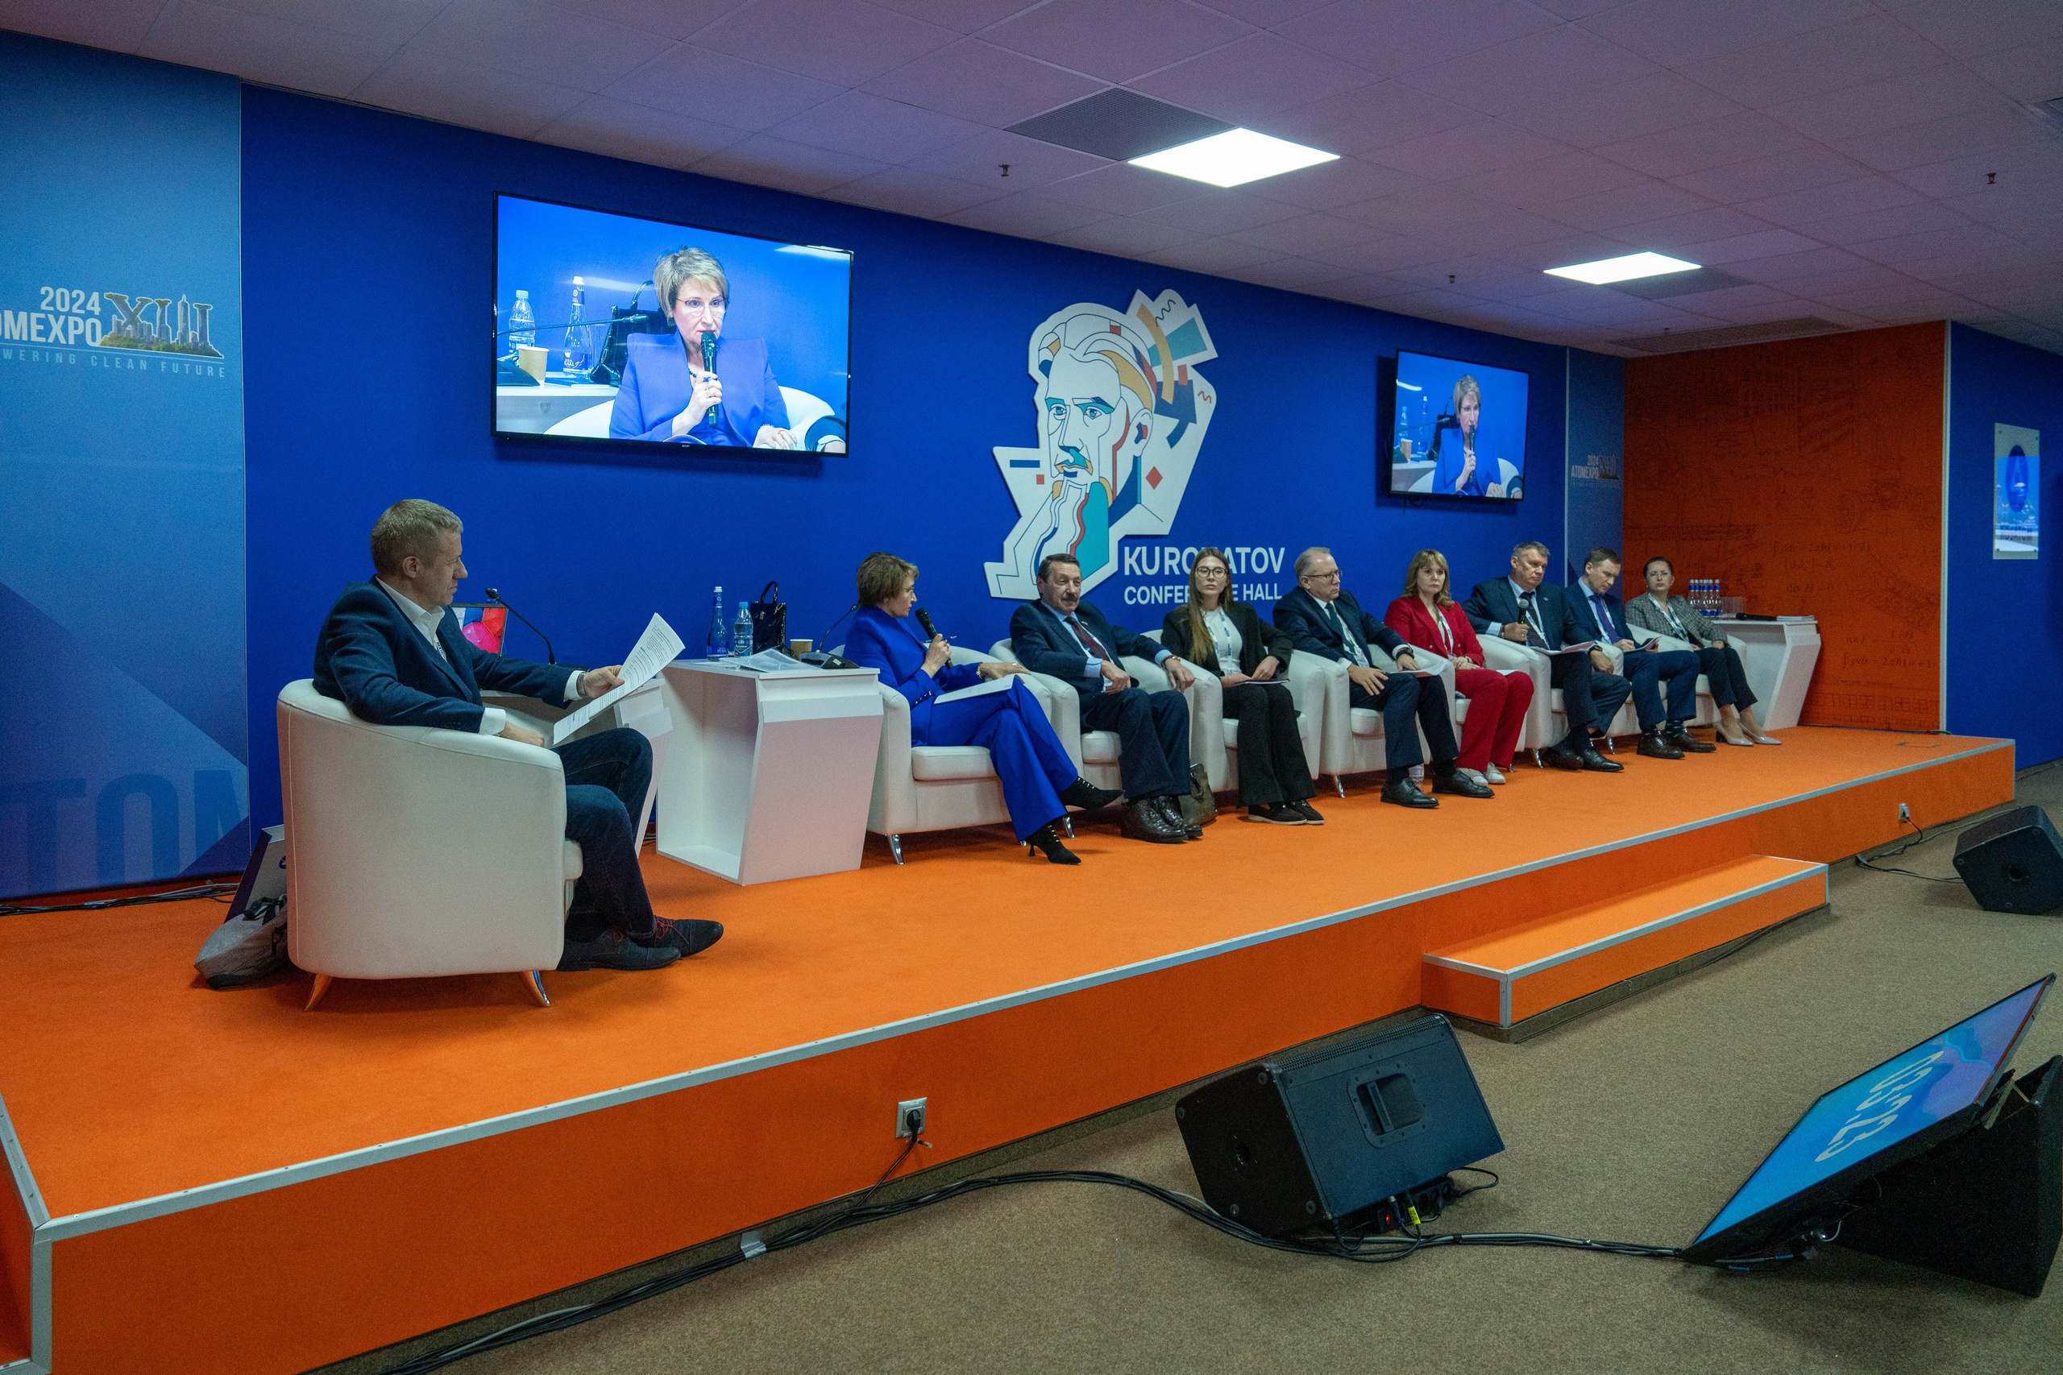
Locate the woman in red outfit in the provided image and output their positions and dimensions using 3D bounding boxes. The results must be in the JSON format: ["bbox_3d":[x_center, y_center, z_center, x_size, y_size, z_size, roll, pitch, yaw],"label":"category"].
[{"bbox_3d":[2.124,-0.128,6.923,0.500,1.110,0.880,-1,4,-25],"label":"woman in red outfit"}]

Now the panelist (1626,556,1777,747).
[{"bbox_3d":[4.120,-0.269,8.639,0.560,1.150,0.950,-2,4,-39],"label":"panelist"}]

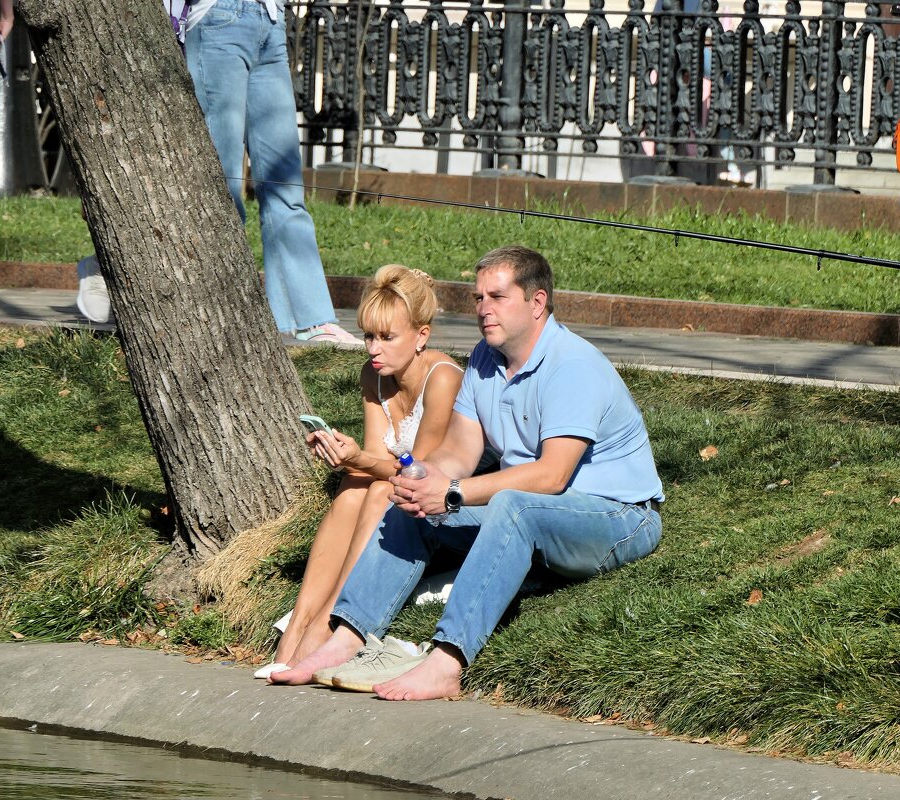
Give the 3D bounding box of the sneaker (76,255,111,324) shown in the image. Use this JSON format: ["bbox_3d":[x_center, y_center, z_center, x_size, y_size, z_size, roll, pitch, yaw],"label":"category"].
[{"bbox_3d":[-1.128,-0.354,35.000,0.105,0.125,0.270,-3,37,-5],"label":"sneaker"}]

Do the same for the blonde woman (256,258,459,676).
[{"bbox_3d":[-0.147,0.174,27.300,0.790,1.000,0.450,0,2,-39],"label":"blonde woman"}]

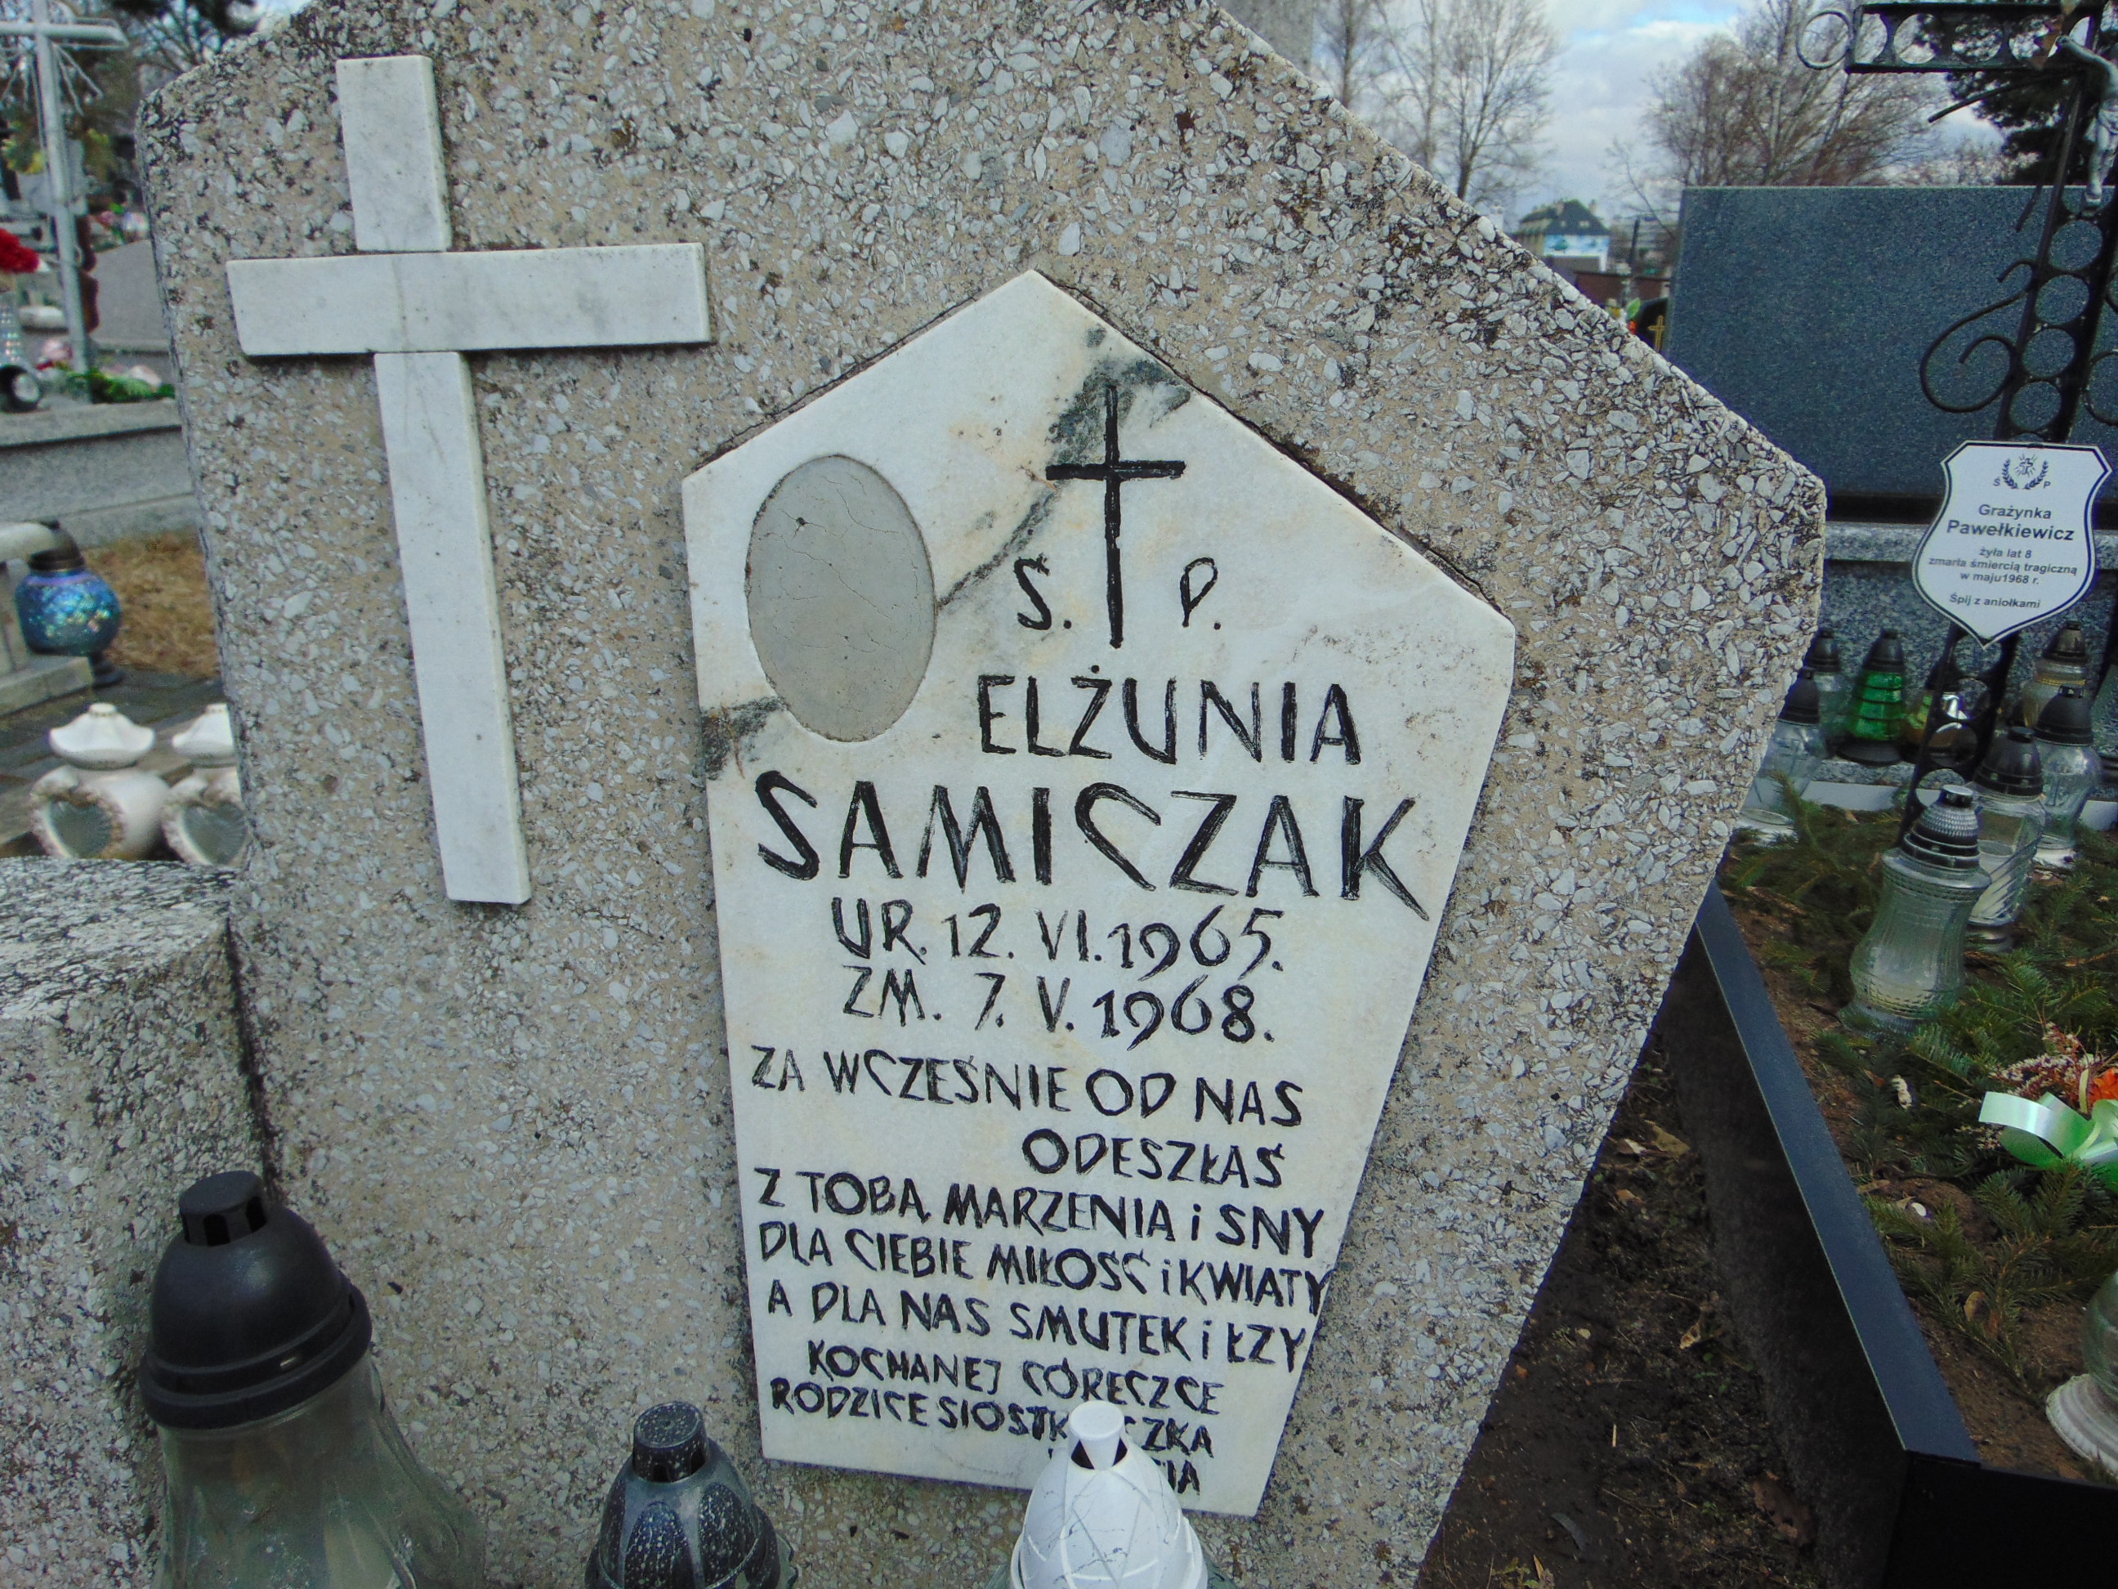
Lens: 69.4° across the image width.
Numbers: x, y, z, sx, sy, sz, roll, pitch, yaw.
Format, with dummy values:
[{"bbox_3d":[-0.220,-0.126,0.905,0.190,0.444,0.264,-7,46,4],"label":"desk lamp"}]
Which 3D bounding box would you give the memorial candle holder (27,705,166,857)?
[{"bbox_3d":[-1.359,-0.003,2.171,0.145,0.258,0.135,3,17,9],"label":"memorial candle holder"}]

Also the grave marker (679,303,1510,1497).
[{"bbox_3d":[0.019,0.081,0.825,0.417,0.688,0.022,2,15,10],"label":"grave marker"}]

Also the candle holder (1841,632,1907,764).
[{"bbox_3d":[1.438,-0.173,2.660,0.118,0.218,0.118,5,17,14],"label":"candle holder"}]

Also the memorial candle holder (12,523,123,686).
[{"bbox_3d":[-1.910,-0.374,2.981,0.172,0.298,0.172,3,17,9],"label":"memorial candle holder"}]

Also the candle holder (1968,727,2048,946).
[{"bbox_3d":[1.209,0.055,1.949,0.090,0.277,0.090,5,17,14],"label":"candle holder"}]

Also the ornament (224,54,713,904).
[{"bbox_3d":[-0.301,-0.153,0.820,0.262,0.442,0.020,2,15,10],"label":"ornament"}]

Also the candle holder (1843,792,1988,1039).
[{"bbox_3d":[0.980,0.124,1.726,0.132,0.267,0.132,9,18,12],"label":"candle holder"}]

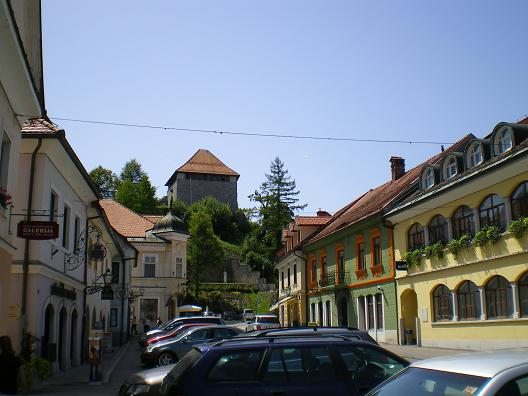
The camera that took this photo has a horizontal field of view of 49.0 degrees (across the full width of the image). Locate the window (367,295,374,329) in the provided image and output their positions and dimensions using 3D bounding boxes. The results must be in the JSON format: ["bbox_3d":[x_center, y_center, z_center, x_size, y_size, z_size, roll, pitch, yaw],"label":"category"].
[{"bbox_3d":[6.880,7.397,37.444,0.200,2.200,1.000,2,-12,-13],"label":"window"}]

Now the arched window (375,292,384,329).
[{"bbox_3d":[6.970,6.819,34.978,0.180,2.150,1.100,2,-13,-12],"label":"arched window"}]

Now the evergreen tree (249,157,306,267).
[{"bbox_3d":[2.321,2.493,99.653,9.200,19.000,9.000,0,-12,-3],"label":"evergreen tree"}]

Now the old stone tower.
[{"bbox_3d":[-13.108,-2.753,121.229,12.400,15.380,12.200,4,-13,-20],"label":"old stone tower"}]

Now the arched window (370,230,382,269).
[{"bbox_3d":[7.172,3.211,36.851,0.200,2.350,1.350,2,-12,-13],"label":"arched window"}]

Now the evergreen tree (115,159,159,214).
[{"bbox_3d":[-25.298,-1.885,115.000,8.700,12.000,8.700,-1,-12,0],"label":"evergreen tree"}]

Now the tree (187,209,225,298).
[{"bbox_3d":[-8.075,7.660,80.000,5.100,12.300,5.100,-1,-12,0],"label":"tree"}]

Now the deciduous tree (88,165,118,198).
[{"bbox_3d":[-33.994,-2.421,122.000,7.000,10.000,7.000,-1,-12,0],"label":"deciduous tree"}]

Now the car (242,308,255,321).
[{"bbox_3d":[-2.211,16.991,84.316,1.800,1.720,4.400,0,-12,-4],"label":"car"}]

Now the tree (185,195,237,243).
[{"bbox_3d":[-9.830,4.213,108.521,8.600,8.500,8.400,1,-12,-7],"label":"tree"}]

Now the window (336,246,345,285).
[{"bbox_3d":[5.562,4.908,42.140,0.180,2.600,1.200,2,-13,-12],"label":"window"}]

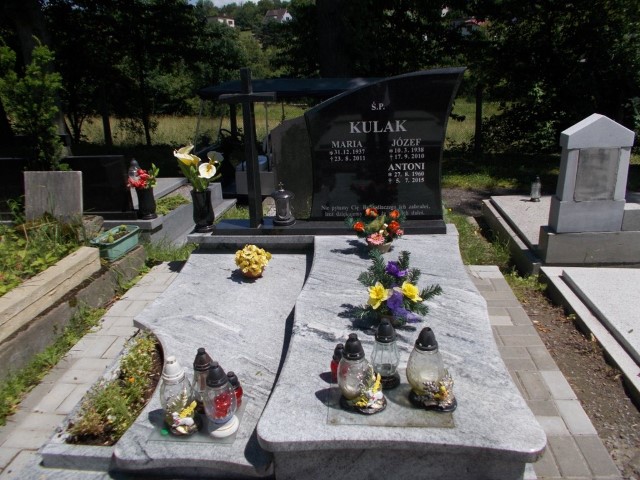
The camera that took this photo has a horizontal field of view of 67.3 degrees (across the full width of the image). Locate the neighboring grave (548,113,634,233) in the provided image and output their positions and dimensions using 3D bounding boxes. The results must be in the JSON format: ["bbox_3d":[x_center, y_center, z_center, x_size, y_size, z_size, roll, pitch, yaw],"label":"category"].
[{"bbox_3d":[1.729,-0.419,3.054,0.420,0.730,0.130,-3,22,7],"label":"neighboring grave"}]

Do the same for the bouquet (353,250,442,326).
[{"bbox_3d":[0.357,0.229,2.263,0.420,0.340,0.360,0,22,6],"label":"bouquet"}]

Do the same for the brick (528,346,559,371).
[{"bbox_3d":[1.095,0.616,2.380,0.100,0.065,0.200,0,22,6],"label":"brick"}]

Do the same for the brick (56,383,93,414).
[{"bbox_3d":[-1.094,0.746,2.184,0.100,0.065,0.200,0,22,6],"label":"brick"}]

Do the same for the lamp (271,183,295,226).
[{"bbox_3d":[-0.259,-0.264,3.386,0.166,0.290,0.166,0,22,6],"label":"lamp"}]

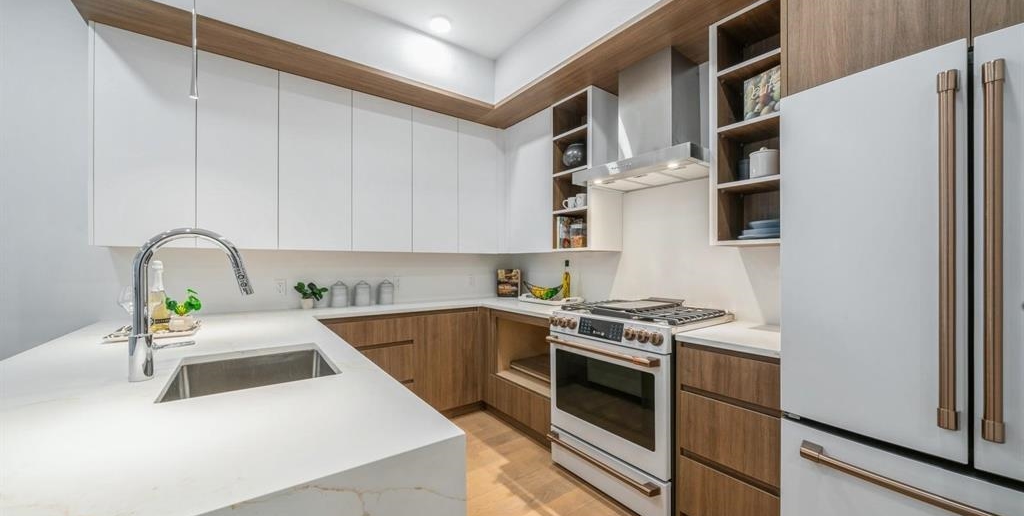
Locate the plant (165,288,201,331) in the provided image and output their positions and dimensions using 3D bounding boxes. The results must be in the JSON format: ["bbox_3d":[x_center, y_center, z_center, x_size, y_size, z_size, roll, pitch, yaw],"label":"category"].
[{"bbox_3d":[-1.536,0.232,1.724,0.140,0.197,0.135,1,0,-37],"label":"plant"}]

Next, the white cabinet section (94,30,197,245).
[{"bbox_3d":[-1.971,-0.598,2.036,0.380,1.084,0.335,0,-1,-37],"label":"white cabinet section"}]

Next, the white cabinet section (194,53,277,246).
[{"bbox_3d":[-1.666,-0.593,2.263,0.380,1.084,0.335,0,-1,-37],"label":"white cabinet section"}]

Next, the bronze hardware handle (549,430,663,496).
[{"bbox_3d":[0.442,1.031,1.921,0.070,0.036,0.686,1,0,-37],"label":"bronze hardware handle"}]

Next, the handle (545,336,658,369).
[{"bbox_3d":[0.444,0.463,1.924,0.070,0.036,0.686,1,0,-37],"label":"handle"}]

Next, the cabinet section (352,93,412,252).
[{"bbox_3d":[-1.007,-0.582,2.754,0.425,1.084,0.335,0,-1,-37],"label":"cabinet section"}]

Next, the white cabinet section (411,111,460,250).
[{"bbox_3d":[-0.684,-0.577,2.995,0.382,1.084,0.335,0,-1,-37],"label":"white cabinet section"}]

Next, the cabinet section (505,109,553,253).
[{"bbox_3d":[0.248,-0.575,3.090,0.335,1.084,0.625,0,-1,-37],"label":"cabinet section"}]

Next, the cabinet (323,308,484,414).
[{"bbox_3d":[-0.883,0.801,2.792,1.220,0.852,0.540,1,0,-37],"label":"cabinet"}]

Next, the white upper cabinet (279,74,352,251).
[{"bbox_3d":[-1.374,-0.610,2.550,0.434,1.118,0.320,1,0,-37],"label":"white upper cabinet"}]

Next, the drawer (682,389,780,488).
[{"bbox_3d":[1.067,0.726,1.646,0.500,0.252,0.379,1,0,-37],"label":"drawer"}]

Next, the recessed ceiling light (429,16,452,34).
[{"bbox_3d":[-0.477,-1.565,2.458,0.146,0.040,0.146,0,0,0],"label":"recessed ceiling light"}]

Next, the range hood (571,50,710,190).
[{"bbox_3d":[0.838,-0.824,2.244,0.523,0.693,0.766,1,0,-37],"label":"range hood"}]

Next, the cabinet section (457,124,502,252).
[{"bbox_3d":[-0.350,-0.572,3.244,0.450,1.084,0.335,0,-1,-37],"label":"cabinet section"}]

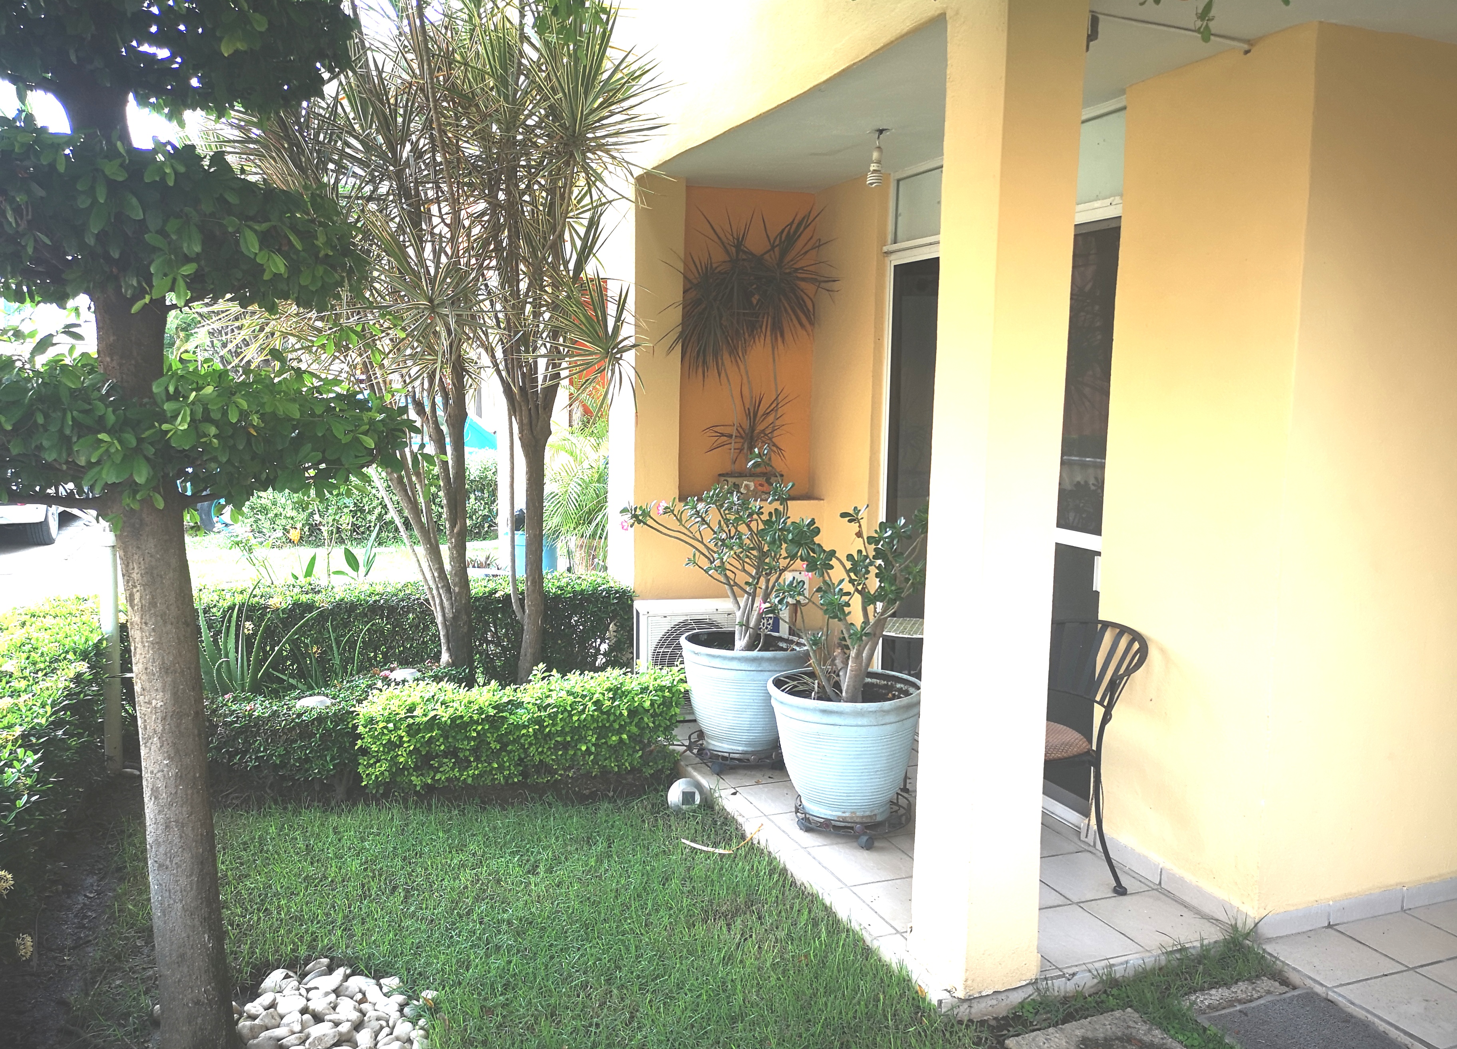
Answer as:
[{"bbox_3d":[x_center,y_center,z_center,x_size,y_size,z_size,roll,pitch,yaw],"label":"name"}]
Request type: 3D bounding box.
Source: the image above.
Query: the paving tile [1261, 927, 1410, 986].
[{"bbox_3d":[1.699,1.228,3.217,0.300,0.011,0.265,-2,7,-21],"label":"paving tile"}]

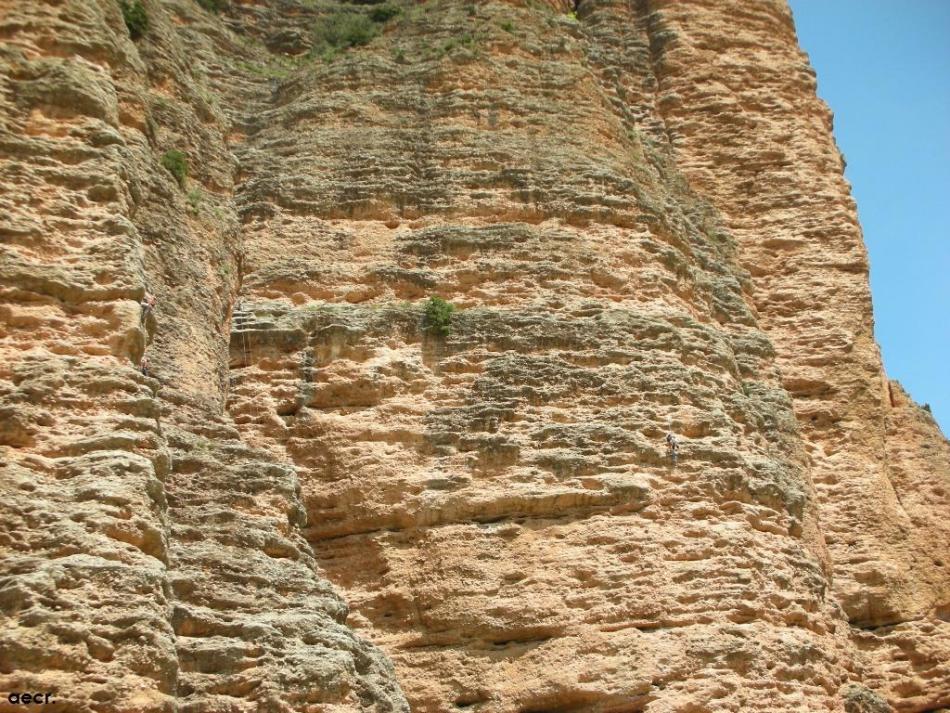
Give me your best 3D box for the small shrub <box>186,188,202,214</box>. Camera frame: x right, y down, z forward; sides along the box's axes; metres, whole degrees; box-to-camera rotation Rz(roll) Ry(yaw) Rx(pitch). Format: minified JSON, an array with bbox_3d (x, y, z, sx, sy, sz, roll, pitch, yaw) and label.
[{"bbox_3d":[-14.884,-8.224,67.000,0.850,1.200,0.800,-2,-24,0],"label":"small shrub"}]

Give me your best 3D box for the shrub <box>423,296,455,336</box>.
[{"bbox_3d":[-1.951,-2.138,67.500,1.650,1.950,1.400,-2,-24,0],"label":"shrub"}]

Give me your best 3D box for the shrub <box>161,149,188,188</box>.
[{"bbox_3d":[-15.707,-9.827,66.000,1.400,1.900,1.300,-2,-24,0],"label":"shrub"}]

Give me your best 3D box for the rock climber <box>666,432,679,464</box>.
[{"bbox_3d":[10.167,4.736,65.000,0.600,1.600,0.600,2,-24,-9],"label":"rock climber"}]

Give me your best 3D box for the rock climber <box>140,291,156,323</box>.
[{"bbox_3d":[-15.773,-2.319,61.000,0.700,1.650,0.700,11,-27,-27],"label":"rock climber"}]

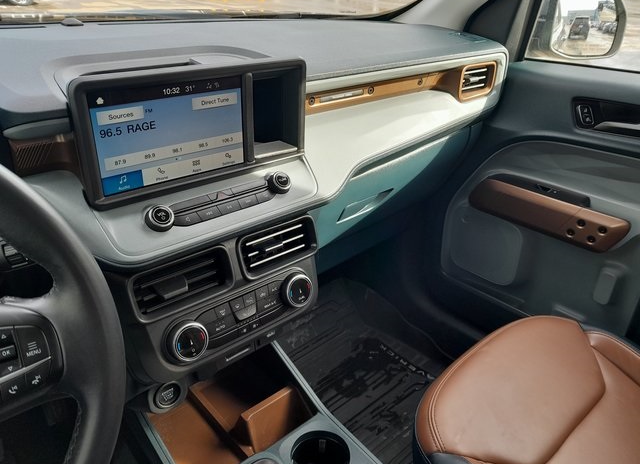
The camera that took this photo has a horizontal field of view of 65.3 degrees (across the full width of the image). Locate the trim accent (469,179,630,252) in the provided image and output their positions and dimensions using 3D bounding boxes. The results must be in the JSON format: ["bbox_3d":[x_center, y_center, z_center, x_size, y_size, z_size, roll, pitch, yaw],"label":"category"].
[{"bbox_3d":[0.450,-0.040,1.006,0.318,0.066,0.048,25,21,40],"label":"trim accent"}]

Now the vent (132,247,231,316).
[{"bbox_3d":[-0.160,0.058,0.580,0.119,0.056,0.027,-21,20,-37],"label":"vent"}]

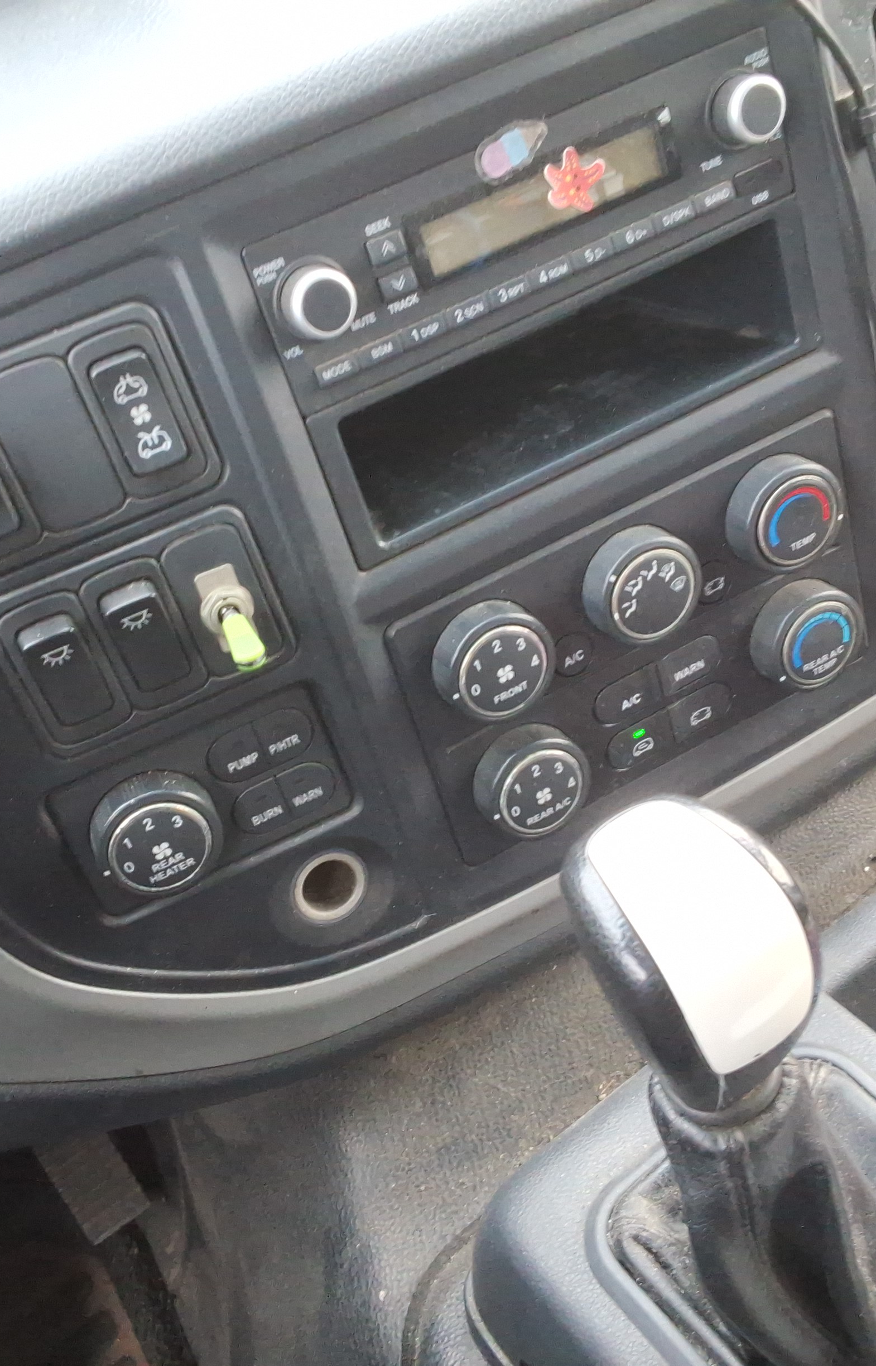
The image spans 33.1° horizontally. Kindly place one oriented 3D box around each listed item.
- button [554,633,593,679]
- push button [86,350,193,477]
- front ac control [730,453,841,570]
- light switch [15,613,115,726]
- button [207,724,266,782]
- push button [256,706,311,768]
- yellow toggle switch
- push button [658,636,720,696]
[{"bbox_3d":[0.048,-0.010,0.528,0.017,0.017,0.005,-27,33,-12],"label":"button"},{"bbox_3d":[-0.087,-0.079,0.429,0.017,0.035,0.008,-24,32,-8],"label":"push button"},{"bbox_3d":[0.127,-0.060,0.534,0.042,0.042,0.015,-27,33,-12],"label":"front ac control"},{"bbox_3d":[-0.114,-0.002,0.454,0.018,0.034,0.010,-24,30,-7],"label":"light switch"},{"bbox_3d":[-0.068,0.024,0.490,0.018,0.018,0.005,-24,32,-8],"label":"button"},{"bbox_3d":[-0.051,0.017,0.495,0.018,0.018,0.005,-24,32,-8],"label":"push button"},{"bbox_3d":[-0.061,-0.014,0.458,0.009,0.009,0.021,-24,61,-7],"label":"yellow toggle switch"},{"bbox_3d":[0.095,-0.007,0.550,0.026,0.017,0.005,-27,32,-13],"label":"push button"}]

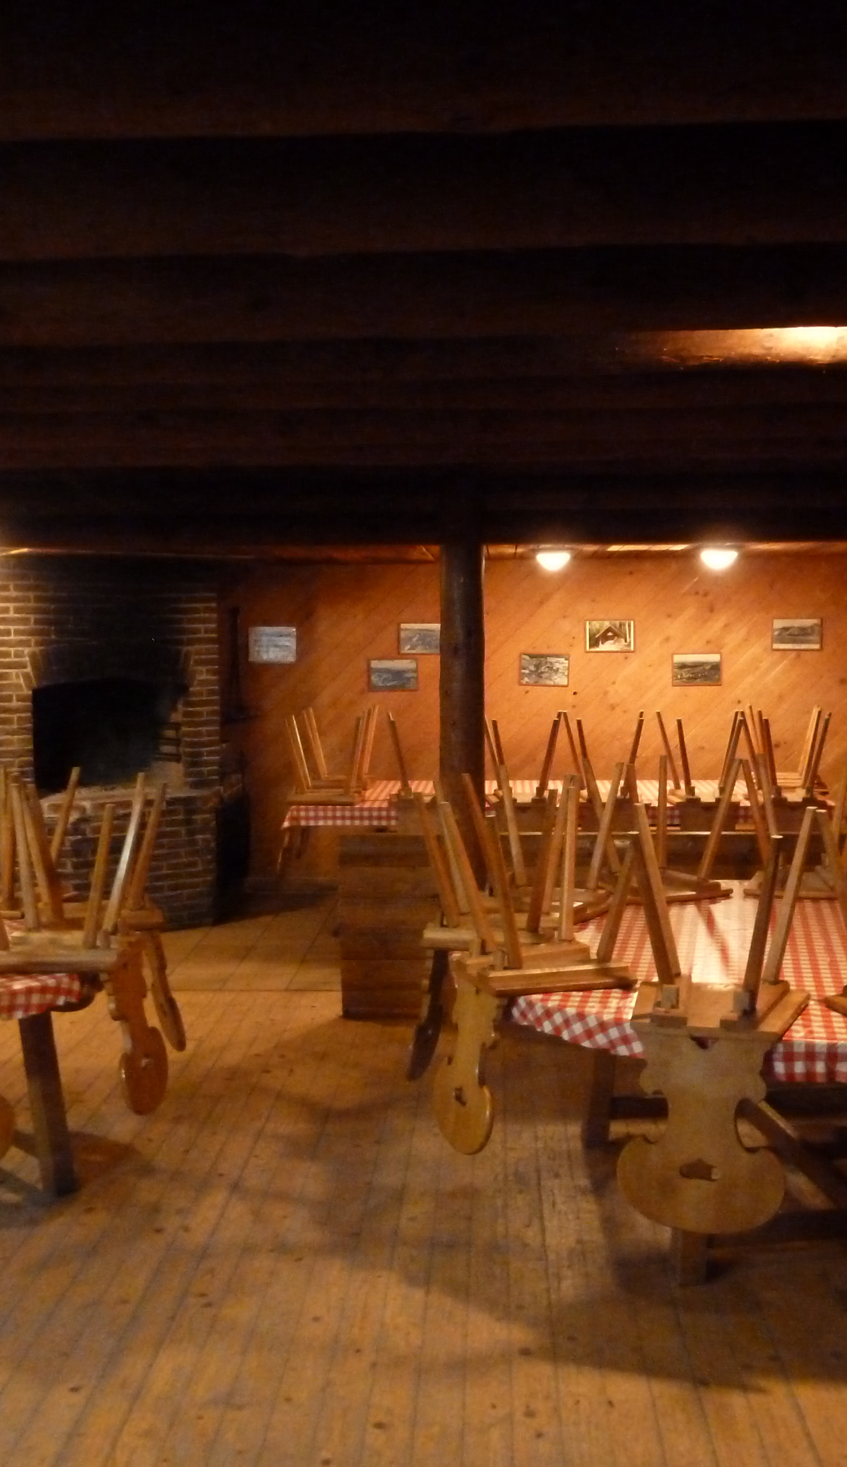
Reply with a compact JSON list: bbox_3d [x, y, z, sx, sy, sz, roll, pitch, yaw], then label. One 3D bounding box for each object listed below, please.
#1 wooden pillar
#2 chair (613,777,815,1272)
[{"bbox_3d":[0.195,0.183,6.156,0.205,2.129,0.205,0,5,3],"label":"wooden pillar"},{"bbox_3d":[0.697,0.673,3.276,0.430,0.926,0.472,1,5,18],"label":"chair"}]

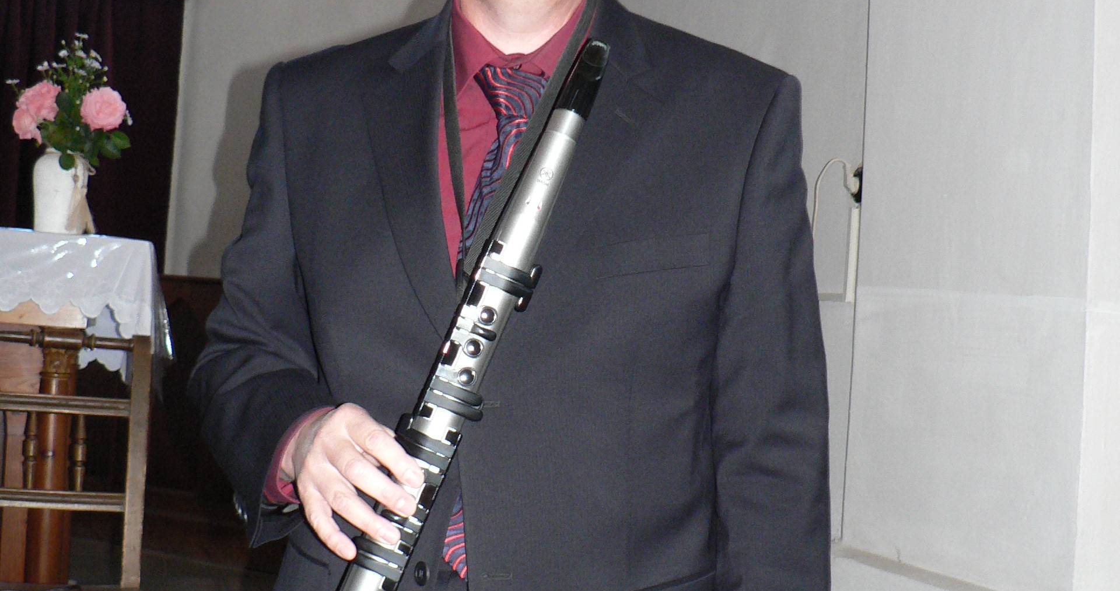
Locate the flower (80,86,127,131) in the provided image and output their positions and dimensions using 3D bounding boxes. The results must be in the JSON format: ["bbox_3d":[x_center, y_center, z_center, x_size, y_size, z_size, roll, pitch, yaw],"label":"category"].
[{"bbox_3d":[-0.970,-0.398,3.300,0.100,0.095,0.085,4,-3,-11],"label":"flower"}]

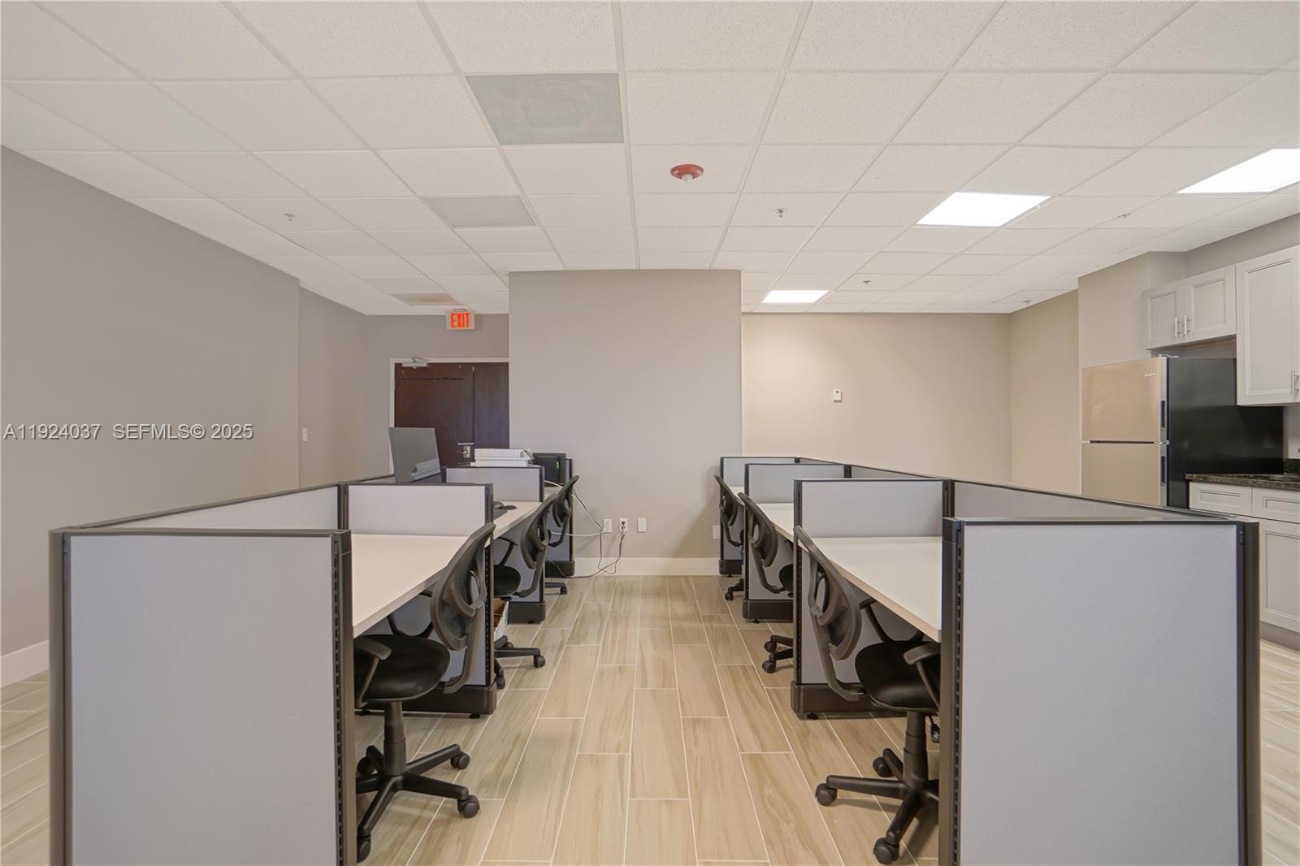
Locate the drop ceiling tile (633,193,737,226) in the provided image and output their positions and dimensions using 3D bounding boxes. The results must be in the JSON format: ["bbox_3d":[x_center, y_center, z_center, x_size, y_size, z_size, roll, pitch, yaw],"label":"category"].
[{"bbox_3d":[0.217,-1.403,3.655,0.614,0.020,0.557,0,0,1],"label":"drop ceiling tile"}]

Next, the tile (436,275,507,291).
[{"bbox_3d":[-1.632,-1.390,5.362,0.614,0.020,0.557,0,0,1],"label":"tile"}]

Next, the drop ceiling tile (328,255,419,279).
[{"bbox_3d":[-2.351,-1.445,4.992,0.630,0.020,0.595,0,0,0],"label":"drop ceiling tile"}]

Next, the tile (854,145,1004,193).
[{"bbox_3d":[1.468,-1.408,3.088,0.620,0.020,0.580,0,0,0],"label":"tile"}]

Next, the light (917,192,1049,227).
[{"bbox_3d":[2.090,-1.420,3.667,0.605,0.030,0.570,0,0,0],"label":"light"}]

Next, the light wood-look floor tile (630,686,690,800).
[{"bbox_3d":[0.031,1.249,2.387,0.207,0.010,0.848,0,0,0],"label":"light wood-look floor tile"}]

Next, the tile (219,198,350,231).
[{"bbox_3d":[-2.364,-1.448,3.823,0.630,0.020,0.595,0,0,0],"label":"tile"}]

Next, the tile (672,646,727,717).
[{"bbox_3d":[0.238,1.220,2.884,0.202,0.010,0.827,0,0,0],"label":"tile"}]

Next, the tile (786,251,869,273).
[{"bbox_3d":[1.483,-1.422,4.840,0.618,0.020,0.576,0,0,0],"label":"tile"}]

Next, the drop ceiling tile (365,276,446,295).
[{"bbox_3d":[-2.278,-1.385,5.366,0.605,0.020,0.550,0,0,0],"label":"drop ceiling tile"}]

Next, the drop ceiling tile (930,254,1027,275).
[{"bbox_3d":[2.740,-1.424,4.830,0.618,0.020,0.576,0,0,0],"label":"drop ceiling tile"}]

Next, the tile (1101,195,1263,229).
[{"bbox_3d":[3.369,-1.418,3.714,0.620,0.020,0.580,0,0,0],"label":"tile"}]

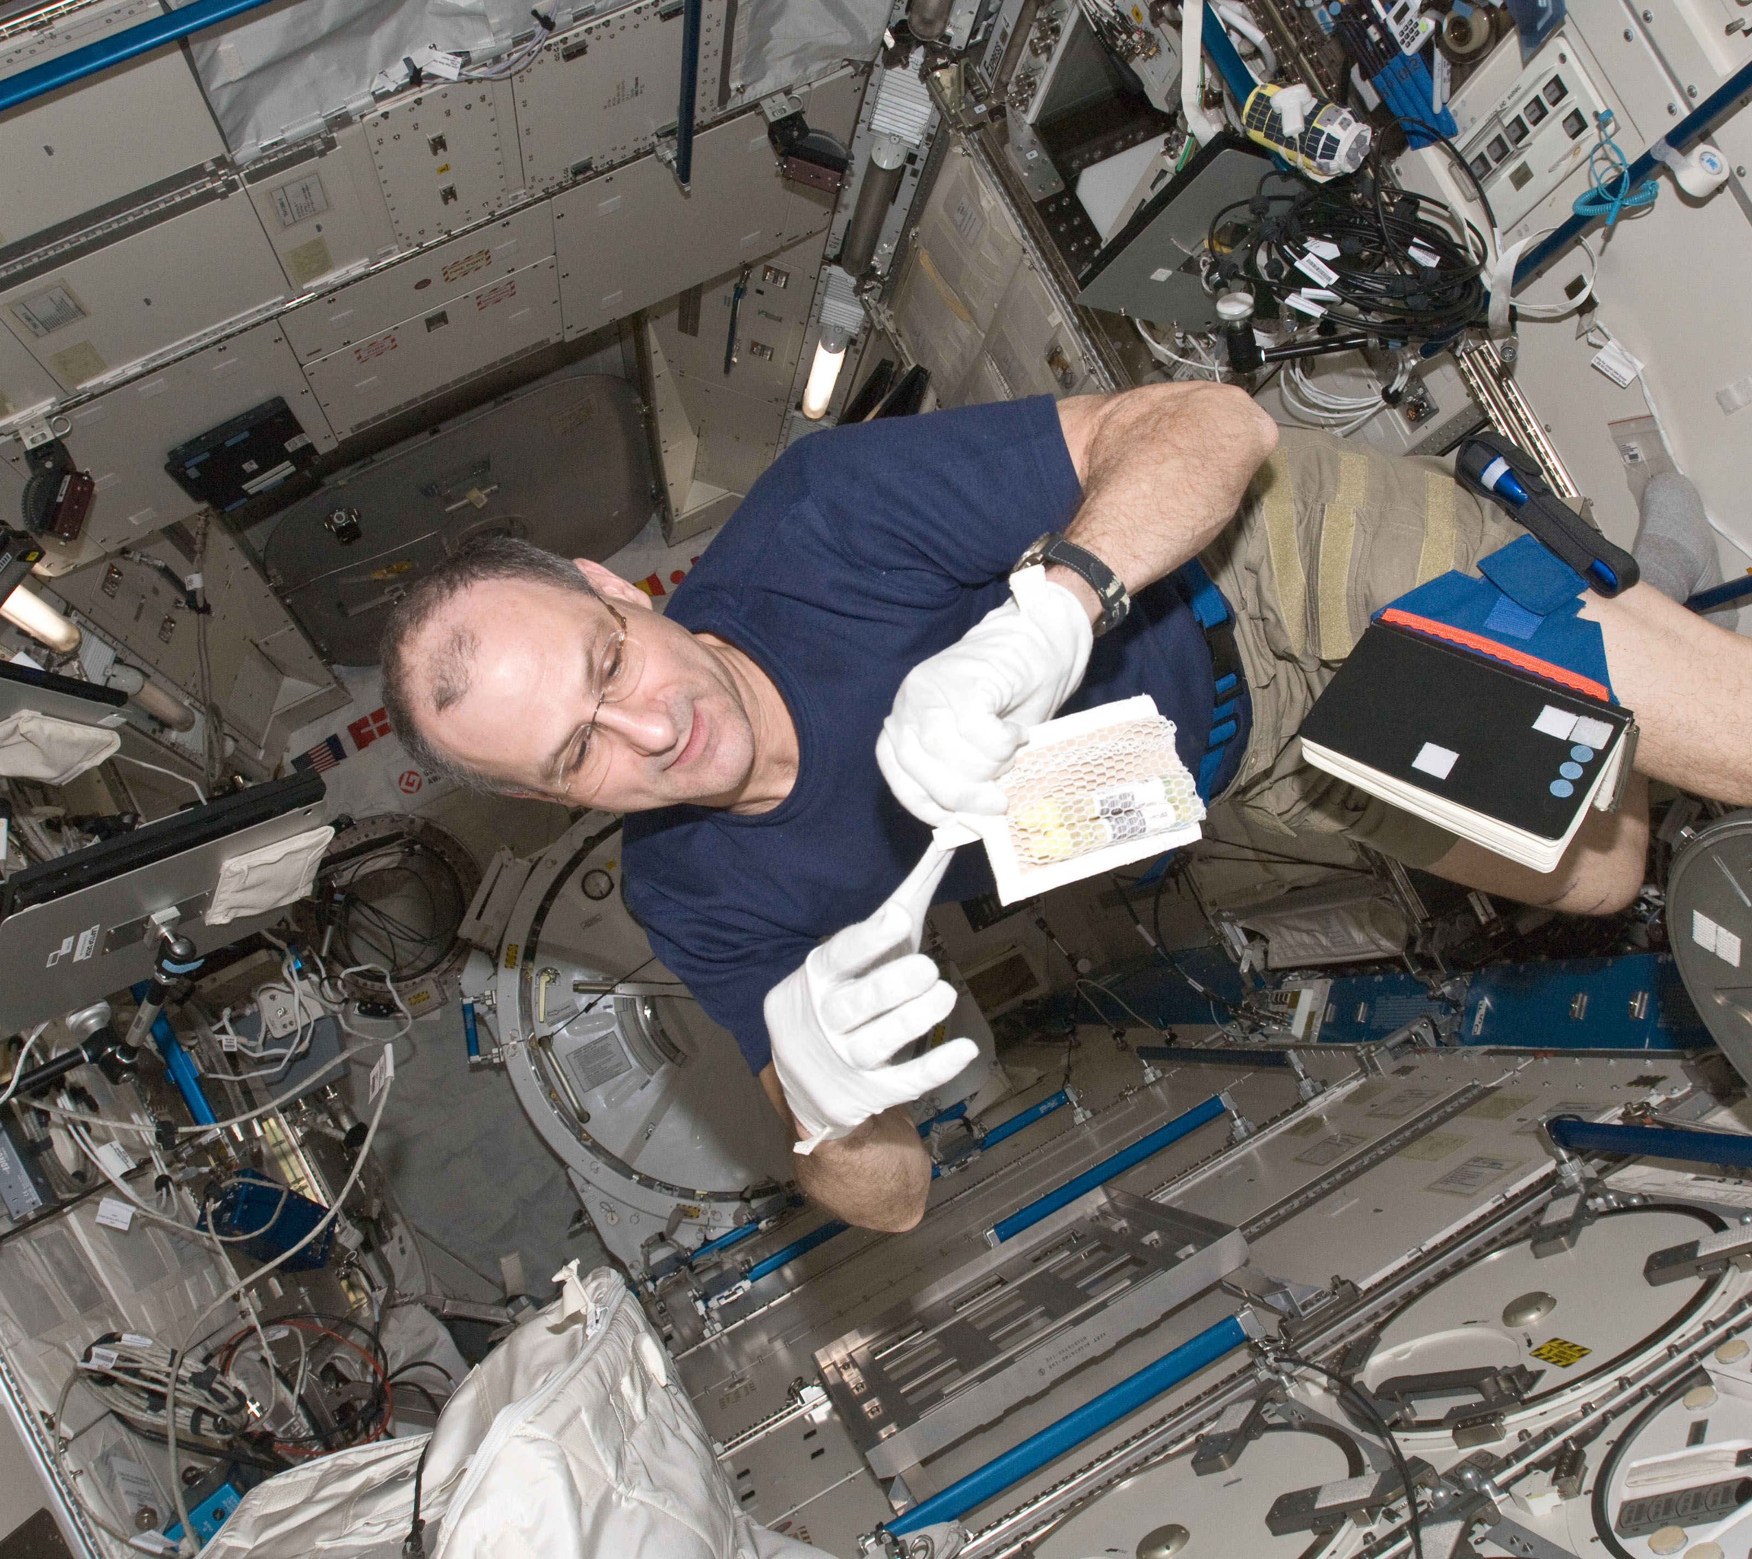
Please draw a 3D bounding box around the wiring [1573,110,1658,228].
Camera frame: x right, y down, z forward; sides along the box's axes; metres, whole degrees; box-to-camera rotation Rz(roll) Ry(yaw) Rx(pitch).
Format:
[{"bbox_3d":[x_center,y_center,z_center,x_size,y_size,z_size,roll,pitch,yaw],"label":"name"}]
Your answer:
[{"bbox_3d":[0.824,-0.681,1.820,0.085,0.100,0.110,-28,-4,-11],"label":"wiring"}]

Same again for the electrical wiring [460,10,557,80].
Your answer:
[{"bbox_3d":[-0.594,-1.190,2.641,0.175,0.060,0.100,-28,-4,-11],"label":"electrical wiring"}]

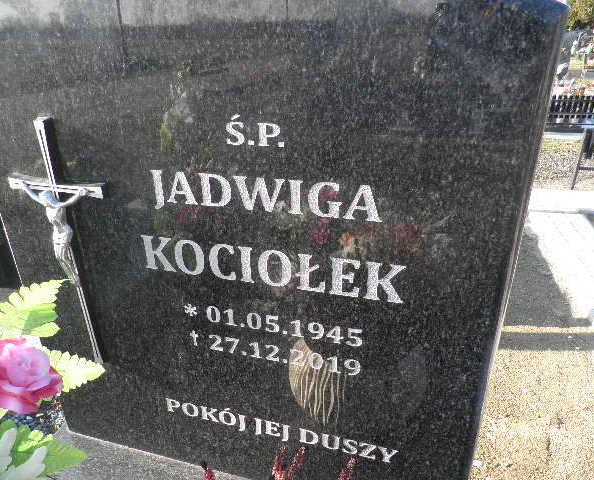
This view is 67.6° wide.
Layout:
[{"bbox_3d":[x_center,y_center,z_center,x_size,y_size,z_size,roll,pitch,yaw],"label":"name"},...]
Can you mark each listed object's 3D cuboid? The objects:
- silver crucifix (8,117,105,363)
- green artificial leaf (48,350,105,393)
[{"bbox_3d":[-0.340,0.031,0.665,0.160,0.406,0.031,6,26,15],"label":"silver crucifix"},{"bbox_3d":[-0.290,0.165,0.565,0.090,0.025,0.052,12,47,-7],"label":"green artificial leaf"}]

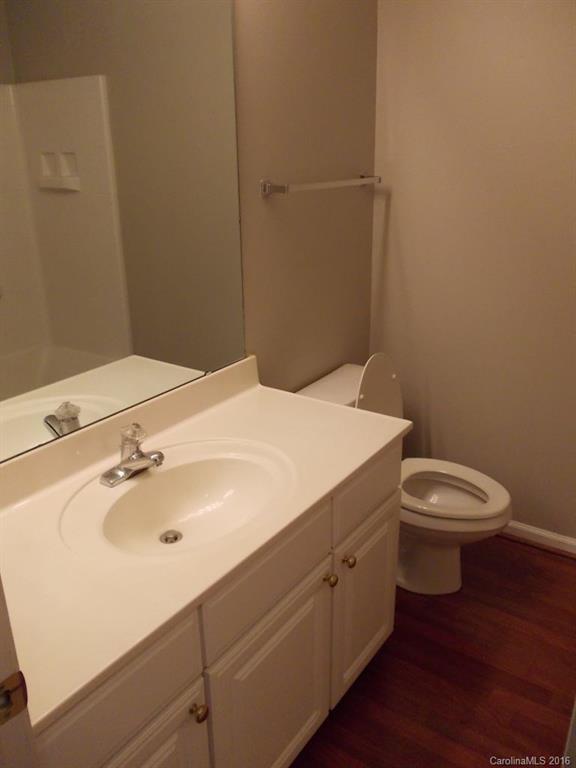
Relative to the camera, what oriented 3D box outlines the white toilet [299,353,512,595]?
[{"bbox_3d":[0.435,0.305,2.237,0.737,0.838,0.421,13,25,33],"label":"white toilet"}]

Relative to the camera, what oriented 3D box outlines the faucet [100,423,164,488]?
[{"bbox_3d":[-0.338,0.156,1.452,0.142,0.127,0.163,13,25,33],"label":"faucet"}]

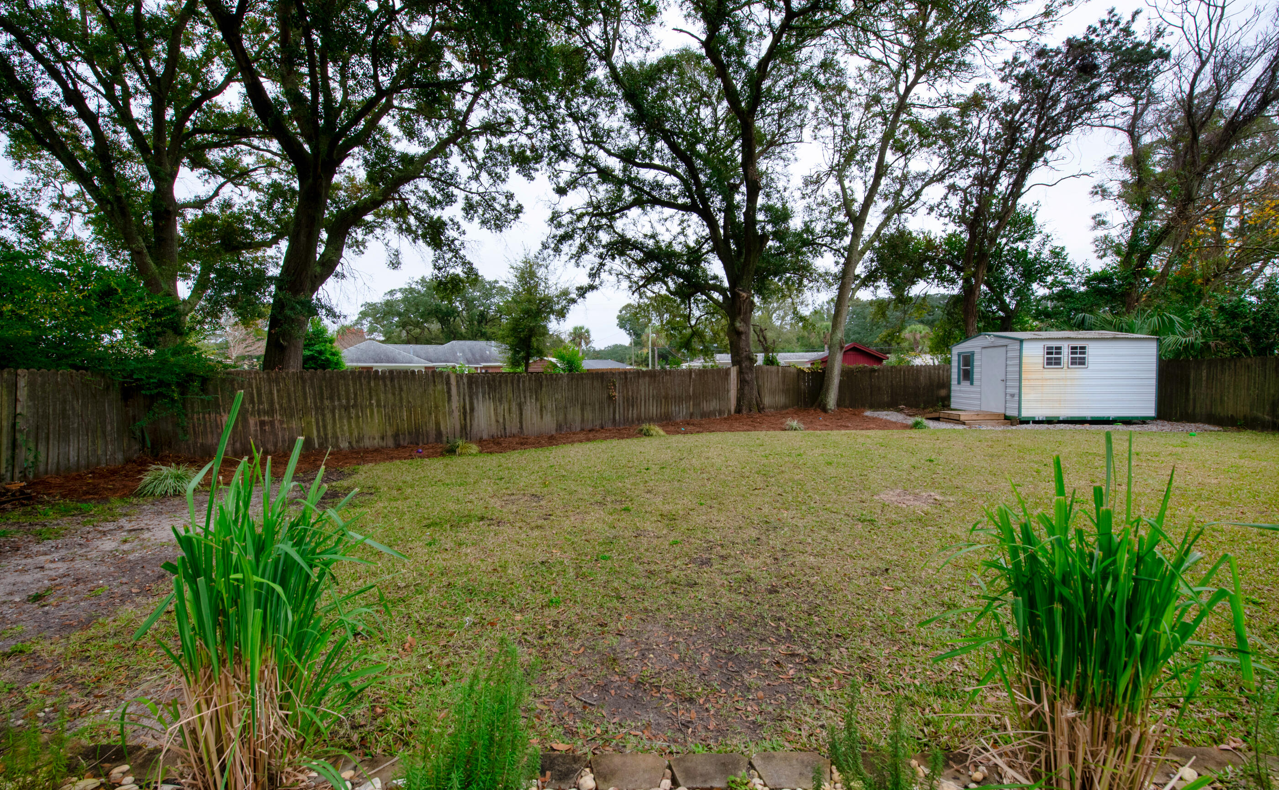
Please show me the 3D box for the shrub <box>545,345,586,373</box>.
[{"bbox_3d":[-2.676,-0.456,18.000,1.500,2.700,1.500,-1,2,0],"label":"shrub"}]

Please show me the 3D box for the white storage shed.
[{"bbox_3d":[12.932,-0.663,16.022,3.500,2.620,3.900,0,2,7],"label":"white storage shed"}]

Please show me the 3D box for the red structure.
[{"bbox_3d":[10.534,-1.101,25.940,3.900,3.000,4.000,0,2,14],"label":"red structure"}]

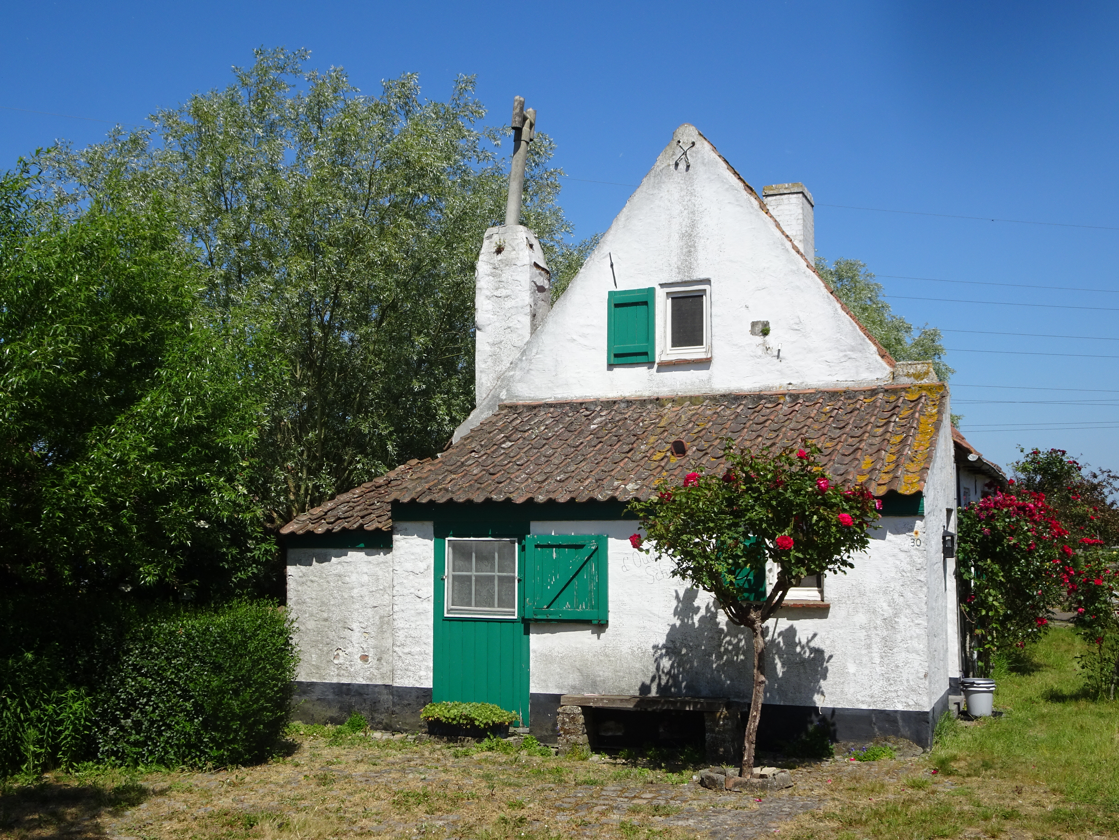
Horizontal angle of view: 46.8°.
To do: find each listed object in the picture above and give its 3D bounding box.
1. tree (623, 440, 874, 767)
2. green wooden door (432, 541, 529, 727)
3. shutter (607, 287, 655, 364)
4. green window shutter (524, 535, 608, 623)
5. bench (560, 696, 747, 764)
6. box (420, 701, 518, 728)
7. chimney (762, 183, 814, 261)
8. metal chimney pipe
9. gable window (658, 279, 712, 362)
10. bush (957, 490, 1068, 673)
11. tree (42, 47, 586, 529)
[{"bbox_3d":[1.436,1.384,9.450,1.850,2.450,1.750,-1,-6,8],"label":"tree"},{"bbox_3d":[-0.716,1.854,11.813,0.982,1.793,0.090,-2,-6,22],"label":"green wooden door"},{"bbox_3d":[0.723,-0.937,13.048,0.502,0.761,0.060,-2,-6,22],"label":"shutter"},{"bbox_3d":[0.056,1.394,11.478,0.792,0.750,0.060,-2,-6,22],"label":"green window shutter"},{"bbox_3d":[0.765,2.575,10.817,1.490,0.525,0.430,-2,-6,22],"label":"bench"},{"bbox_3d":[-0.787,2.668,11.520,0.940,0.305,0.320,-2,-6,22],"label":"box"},{"bbox_3d":[2.858,-2.347,16.085,0.497,1.000,0.660,-2,-6,22],"label":"chimney"},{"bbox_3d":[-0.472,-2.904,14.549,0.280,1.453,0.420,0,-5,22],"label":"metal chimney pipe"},{"bbox_3d":[1.254,-0.982,12.876,0.523,0.828,0.120,-2,-6,22],"label":"gable window"},{"bbox_3d":[5.640,2.009,16.000,1.400,2.297,1.500,-2,-6,19],"label":"bush"},{"bbox_3d":[-3.493,-0.949,18.000,7.500,8.766,7.000,1,-6,-11],"label":"tree"}]

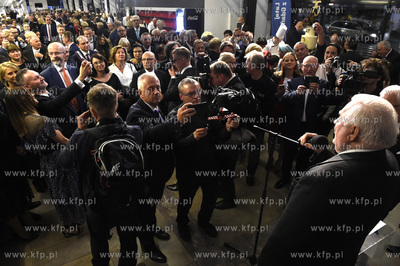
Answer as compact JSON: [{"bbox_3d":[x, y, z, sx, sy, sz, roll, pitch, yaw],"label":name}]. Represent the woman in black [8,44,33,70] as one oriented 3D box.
[{"bbox_3d":[-2.604,-0.520,4.146,0.460,1.670,0.300,-12,30,-20],"label":"woman in black"}]

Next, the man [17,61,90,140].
[{"bbox_3d":[-1.299,0.226,2.671,0.720,1.788,0.520,10,29,19],"label":"man"}]

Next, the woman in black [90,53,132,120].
[{"bbox_3d":[-1.291,-0.281,3.836,0.500,1.660,0.360,-14,29,-23],"label":"woman in black"}]

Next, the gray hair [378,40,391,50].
[{"bbox_3d":[2.874,-1.363,4.150,0.200,0.150,0.170,-8,28,-16],"label":"gray hair"}]

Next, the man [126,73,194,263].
[{"bbox_3d":[-0.345,0.371,2.368,0.620,1.780,0.580,20,33,35],"label":"man"}]

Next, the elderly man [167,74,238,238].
[{"bbox_3d":[0.002,0.349,2.466,0.660,1.720,0.520,-14,29,-23],"label":"elderly man"}]

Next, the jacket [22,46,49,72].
[{"bbox_3d":[-2.924,-1.199,5.033,0.380,0.720,0.580,14,30,27],"label":"jacket"}]

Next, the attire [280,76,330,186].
[{"bbox_3d":[1.181,0.049,3.208,0.620,1.450,0.440,7,28,16],"label":"attire"}]

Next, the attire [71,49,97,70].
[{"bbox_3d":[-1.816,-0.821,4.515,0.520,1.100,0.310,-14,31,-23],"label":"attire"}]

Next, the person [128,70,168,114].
[{"bbox_3d":[-0.588,-0.165,3.522,0.540,1.710,0.360,-8,27,-13],"label":"person"}]

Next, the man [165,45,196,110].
[{"bbox_3d":[-0.237,-0.102,3.266,0.480,1.826,0.520,-1,27,-3],"label":"man"}]

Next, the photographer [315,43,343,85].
[{"bbox_3d":[1.735,-0.443,4.033,0.520,1.728,0.450,13,30,24],"label":"photographer"}]

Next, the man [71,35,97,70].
[{"bbox_3d":[-1.815,-0.733,4.562,0.520,1.740,0.320,-14,31,-23],"label":"man"}]

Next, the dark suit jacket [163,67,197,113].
[{"bbox_3d":[-0.235,-0.500,3.425,0.450,0.760,0.520,-3,28,-5],"label":"dark suit jacket"}]

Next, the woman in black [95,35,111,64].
[{"bbox_3d":[-2.120,-1.373,6.060,0.480,1.640,0.360,-6,27,-10],"label":"woman in black"}]

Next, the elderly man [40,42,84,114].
[{"bbox_3d":[-1.631,-0.226,3.492,0.550,1.839,0.350,-19,33,-32],"label":"elderly man"}]

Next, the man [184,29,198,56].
[{"bbox_3d":[-0.164,-0.983,5.011,0.340,1.791,0.520,14,30,25],"label":"man"}]

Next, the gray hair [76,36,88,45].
[{"bbox_3d":[-1.720,-1.340,3.900,0.180,0.150,0.210,-21,34,-35],"label":"gray hair"}]

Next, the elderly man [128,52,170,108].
[{"bbox_3d":[-0.587,-0.173,3.492,0.520,1.740,0.320,-2,28,-2],"label":"elderly man"}]

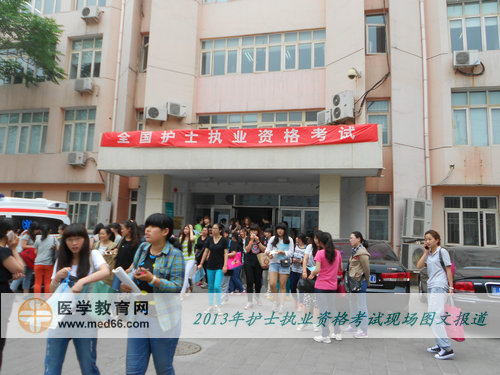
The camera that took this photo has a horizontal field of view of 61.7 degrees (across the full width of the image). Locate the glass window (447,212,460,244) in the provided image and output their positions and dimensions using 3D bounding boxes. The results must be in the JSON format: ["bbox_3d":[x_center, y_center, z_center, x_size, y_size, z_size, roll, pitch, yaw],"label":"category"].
[{"bbox_3d":[7.117,1.420,14.644,0.467,1.164,0.100,0,-8,15],"label":"glass window"}]

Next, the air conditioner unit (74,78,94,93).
[{"bbox_3d":[-7.571,-4.649,19.126,0.780,0.520,0.280,0,-8,14],"label":"air conditioner unit"}]

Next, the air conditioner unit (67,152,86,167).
[{"bbox_3d":[-7.686,-1.259,18.643,0.800,0.530,0.280,0,-8,14],"label":"air conditioner unit"}]

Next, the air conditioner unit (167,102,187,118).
[{"bbox_3d":[-3.110,-3.299,17.863,0.790,0.530,0.280,6,-9,-25],"label":"air conditioner unit"}]

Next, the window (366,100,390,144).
[{"bbox_3d":[4.629,-2.315,15.101,0.820,1.630,0.090,0,-8,13],"label":"window"}]

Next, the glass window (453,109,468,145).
[{"bbox_3d":[7.615,-2.177,15.127,0.530,1.380,0.080,0,-8,13],"label":"glass window"}]

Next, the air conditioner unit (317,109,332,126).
[{"bbox_3d":[2.948,-2.633,15.978,0.290,0.550,0.770,8,-10,-36],"label":"air conditioner unit"}]

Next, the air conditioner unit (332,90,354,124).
[{"bbox_3d":[3.450,-2.990,15.544,0.340,1.000,0.840,7,-9,-31],"label":"air conditioner unit"}]

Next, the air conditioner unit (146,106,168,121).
[{"bbox_3d":[-3.864,-3.027,17.364,0.820,0.530,0.300,6,-9,-24],"label":"air conditioner unit"}]

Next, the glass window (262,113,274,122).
[{"bbox_3d":[0.780,-2.947,17.685,0.508,0.415,0.063,0,-8,14],"label":"glass window"}]

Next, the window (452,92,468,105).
[{"bbox_3d":[7.111,-3.005,14.154,0.469,0.400,0.070,0,-8,13],"label":"window"}]

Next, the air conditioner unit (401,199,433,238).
[{"bbox_3d":[5.525,1.040,13.800,0.940,1.245,0.365,6,-9,-27],"label":"air conditioner unit"}]

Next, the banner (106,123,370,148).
[{"bbox_3d":[-0.764,-1.706,14.522,9.946,0.703,0.052,0,-8,14],"label":"banner"}]

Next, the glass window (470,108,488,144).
[{"bbox_3d":[8.205,-2.155,14.985,0.540,1.400,0.080,0,-8,13],"label":"glass window"}]

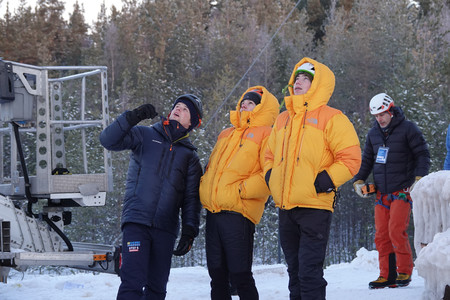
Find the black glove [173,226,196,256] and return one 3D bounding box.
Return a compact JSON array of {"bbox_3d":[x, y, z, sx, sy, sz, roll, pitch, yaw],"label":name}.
[{"bbox_3d":[-0.264,0.601,9.500,0.115,0.230,0.120,23,-3,24],"label":"black glove"}]

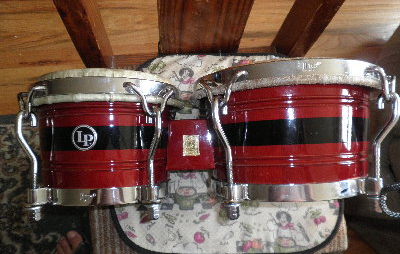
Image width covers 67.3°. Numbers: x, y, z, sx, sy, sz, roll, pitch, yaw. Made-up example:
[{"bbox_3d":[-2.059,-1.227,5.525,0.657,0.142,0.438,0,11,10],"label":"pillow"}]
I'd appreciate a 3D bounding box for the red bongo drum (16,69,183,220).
[{"bbox_3d":[-0.134,0.027,0.445,0.210,0.207,0.180,-1,87,1],"label":"red bongo drum"}]

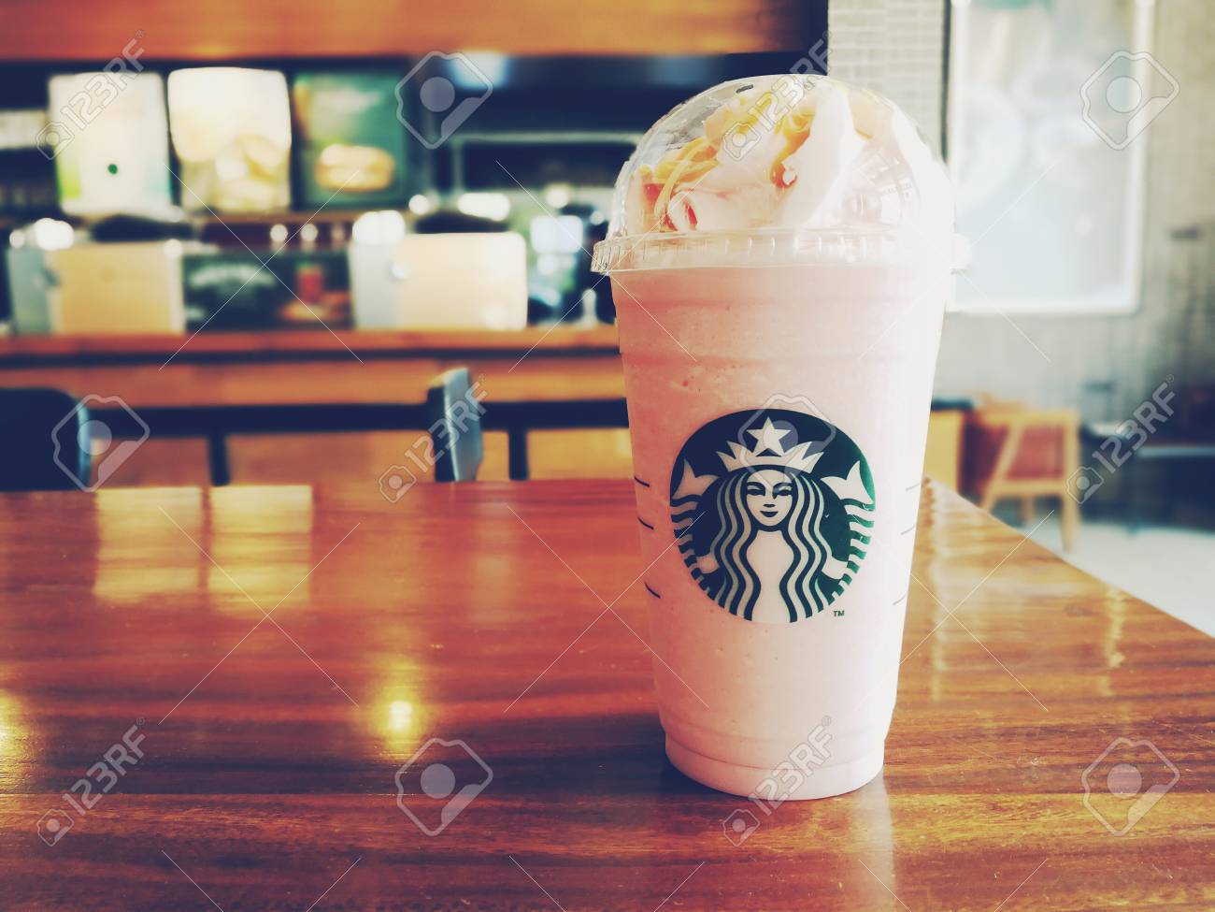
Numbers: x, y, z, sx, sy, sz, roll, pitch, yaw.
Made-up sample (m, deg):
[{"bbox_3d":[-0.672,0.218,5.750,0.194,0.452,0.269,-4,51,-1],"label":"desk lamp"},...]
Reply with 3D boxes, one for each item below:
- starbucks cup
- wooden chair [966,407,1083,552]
[{"bbox_3d":[0.048,-0.007,0.271,0.102,0.193,0.102,-1,8,0],"label":"starbucks cup"},{"bbox_3d":[1.635,0.043,4.089,0.530,0.640,0.580,-1,8,-2],"label":"wooden chair"}]

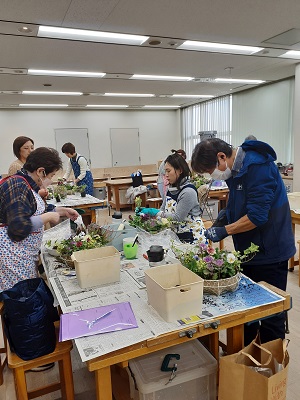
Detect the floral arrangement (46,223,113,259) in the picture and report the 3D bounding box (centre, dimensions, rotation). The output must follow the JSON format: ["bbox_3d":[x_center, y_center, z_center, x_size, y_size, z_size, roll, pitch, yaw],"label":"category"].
[{"bbox_3d":[-0.435,0.262,2.001,0.430,0.230,0.340,-7,10,-22],"label":"floral arrangement"}]

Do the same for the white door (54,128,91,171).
[{"bbox_3d":[-2.372,-1.141,9.782,1.000,2.100,0.060,-7,10,-23],"label":"white door"}]

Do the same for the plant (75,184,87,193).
[{"bbox_3d":[-1.094,-0.180,4.916,0.170,0.130,0.160,-7,10,-22],"label":"plant"}]

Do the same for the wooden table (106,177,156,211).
[{"bbox_3d":[-0.210,-0.147,7.582,1.750,0.665,0.900,-7,10,-23],"label":"wooden table"}]

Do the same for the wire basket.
[{"bbox_3d":[0.302,0.381,1.518,0.265,0.100,0.265,-7,10,-22],"label":"wire basket"}]

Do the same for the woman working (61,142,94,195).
[{"bbox_3d":[-1.312,-0.284,5.910,0.560,1.570,0.480,-7,10,-23],"label":"woman working"}]

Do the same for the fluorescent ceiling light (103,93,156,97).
[{"bbox_3d":[-0.493,-2.463,7.272,1.220,0.080,0.290,-7,10,-23],"label":"fluorescent ceiling light"}]

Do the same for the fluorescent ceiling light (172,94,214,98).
[{"bbox_3d":[1.099,-2.756,8.258,1.251,0.070,0.300,-7,10,-22],"label":"fluorescent ceiling light"}]

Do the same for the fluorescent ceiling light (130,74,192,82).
[{"bbox_3d":[0.240,-2.349,6.001,1.271,0.070,0.300,-7,10,-22],"label":"fluorescent ceiling light"}]

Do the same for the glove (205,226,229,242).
[{"bbox_3d":[0.352,0.183,1.656,0.140,0.085,0.095,-3,9,0],"label":"glove"}]

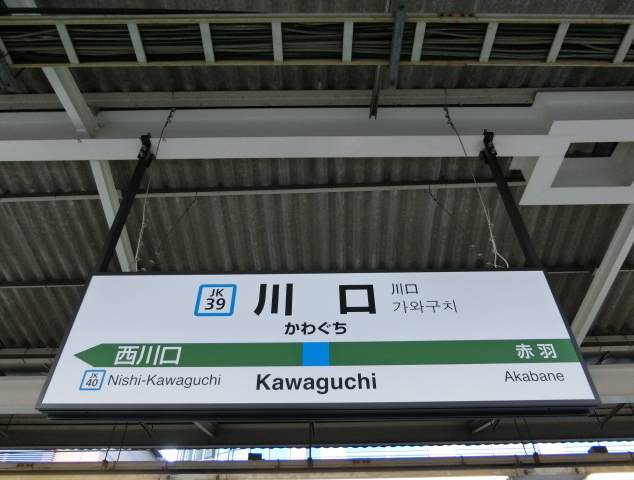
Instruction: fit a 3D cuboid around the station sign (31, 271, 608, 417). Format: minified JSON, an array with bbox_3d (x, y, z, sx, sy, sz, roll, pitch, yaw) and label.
[{"bbox_3d":[0.009,0.407,1.921,2.050,0.630,0.110,0,-43,0],"label":"station sign"}]

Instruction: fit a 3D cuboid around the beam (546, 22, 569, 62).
[{"bbox_3d":[1.037,-0.855,1.990,0.039,0.025,0.185,0,-43,0],"label":"beam"}]

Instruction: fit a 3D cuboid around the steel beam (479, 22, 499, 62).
[{"bbox_3d":[0.738,-0.853,1.988,0.039,0.025,0.185,0,-43,0],"label":"steel beam"}]

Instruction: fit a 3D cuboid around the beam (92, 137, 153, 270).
[{"bbox_3d":[-1.004,-0.196,2.461,0.085,1.000,0.150,0,-43,0],"label":"beam"}]

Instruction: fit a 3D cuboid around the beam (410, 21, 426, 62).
[{"bbox_3d":[0.436,-0.851,1.987,0.039,0.025,0.185,0,-43,0],"label":"beam"}]

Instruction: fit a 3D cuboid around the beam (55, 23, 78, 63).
[{"bbox_3d":[-1.060,-0.841,1.981,0.039,0.025,0.185,0,-43,0],"label":"beam"}]

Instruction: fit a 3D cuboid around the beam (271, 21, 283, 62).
[{"bbox_3d":[-0.167,-0.847,1.985,0.039,0.025,0.185,0,-43,0],"label":"beam"}]

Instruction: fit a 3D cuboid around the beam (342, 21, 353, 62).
[{"bbox_3d":[0.133,-0.849,1.986,0.039,0.025,0.185,0,-43,0],"label":"beam"}]

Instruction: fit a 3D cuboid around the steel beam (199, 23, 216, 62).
[{"bbox_3d":[-0.466,-0.845,1.983,0.039,0.025,0.185,0,-43,0],"label":"steel beam"}]

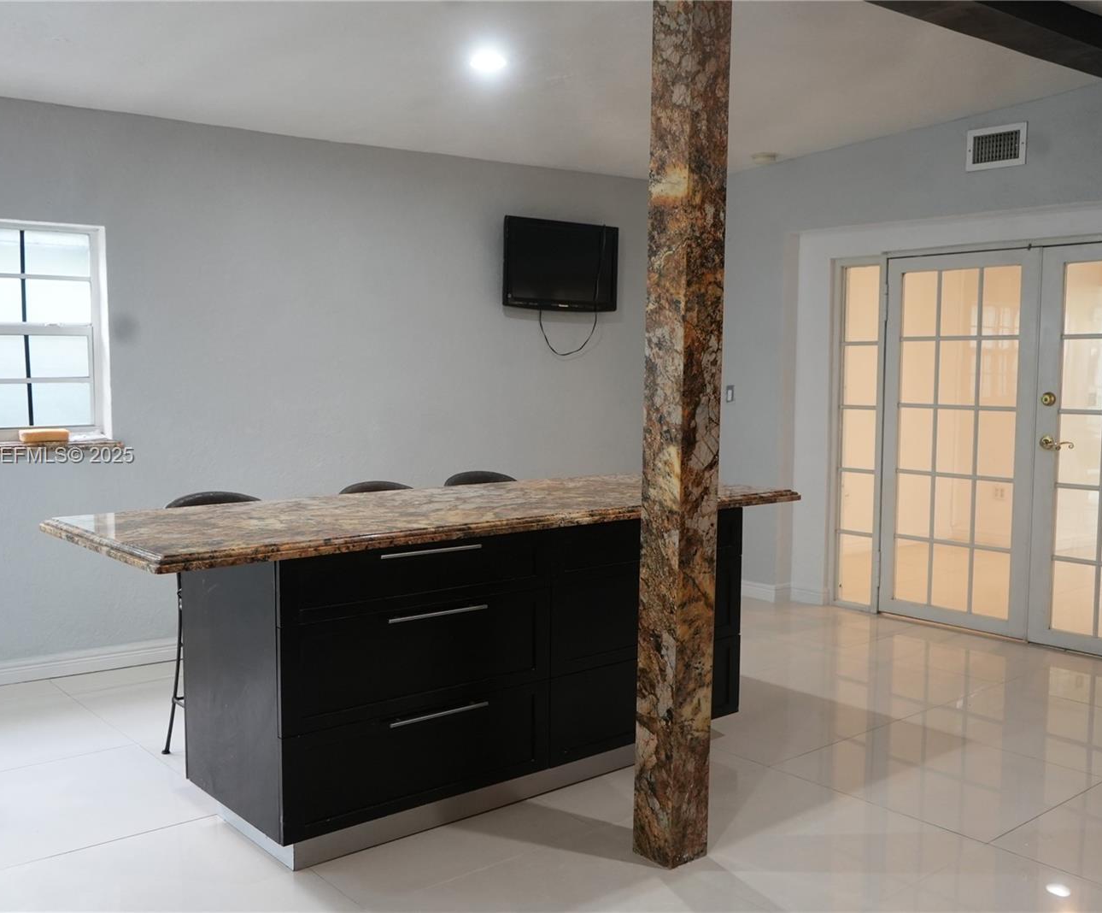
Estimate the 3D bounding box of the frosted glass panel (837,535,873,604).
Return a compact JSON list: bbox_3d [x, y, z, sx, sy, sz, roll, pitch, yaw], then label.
[{"bbox_3d":[1.804,0.671,6.299,0.015,0.400,0.215,-4,6,-43],"label":"frosted glass panel"}]

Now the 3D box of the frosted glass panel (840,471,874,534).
[{"bbox_3d":[1.806,0.270,6.269,0.015,0.360,0.215,-4,6,-43],"label":"frosted glass panel"}]

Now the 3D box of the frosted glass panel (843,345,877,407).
[{"bbox_3d":[1.808,-0.471,6.216,0.015,0.355,0.215,-4,6,-43],"label":"frosted glass panel"}]

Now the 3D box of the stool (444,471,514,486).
[{"bbox_3d":[-0.197,0.548,4.530,0.430,0.940,0.450,-3,6,-40],"label":"stool"}]

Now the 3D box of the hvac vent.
[{"bbox_3d":[2.214,-1.540,5.297,0.025,0.200,0.305,-4,6,-43],"label":"hvac vent"}]

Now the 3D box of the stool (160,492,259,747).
[{"bbox_3d":[-1.095,0.602,3.775,0.430,0.935,0.450,-3,6,-40],"label":"stool"}]

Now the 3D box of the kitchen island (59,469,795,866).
[{"bbox_3d":[-0.303,0.613,3.776,2.530,0.925,1.020,-3,6,-40],"label":"kitchen island"}]

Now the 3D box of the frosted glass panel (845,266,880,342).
[{"bbox_3d":[1.811,-0.886,6.185,0.015,0.430,0.215,-4,6,-43],"label":"frosted glass panel"}]

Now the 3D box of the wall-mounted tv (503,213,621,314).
[{"bbox_3d":[0.046,-1.071,5.964,0.765,0.485,0.090,-2,5,-34],"label":"wall-mounted tv"}]

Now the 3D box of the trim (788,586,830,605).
[{"bbox_3d":[1.548,0.836,6.403,0.018,0.105,0.250,-4,6,-43],"label":"trim"}]

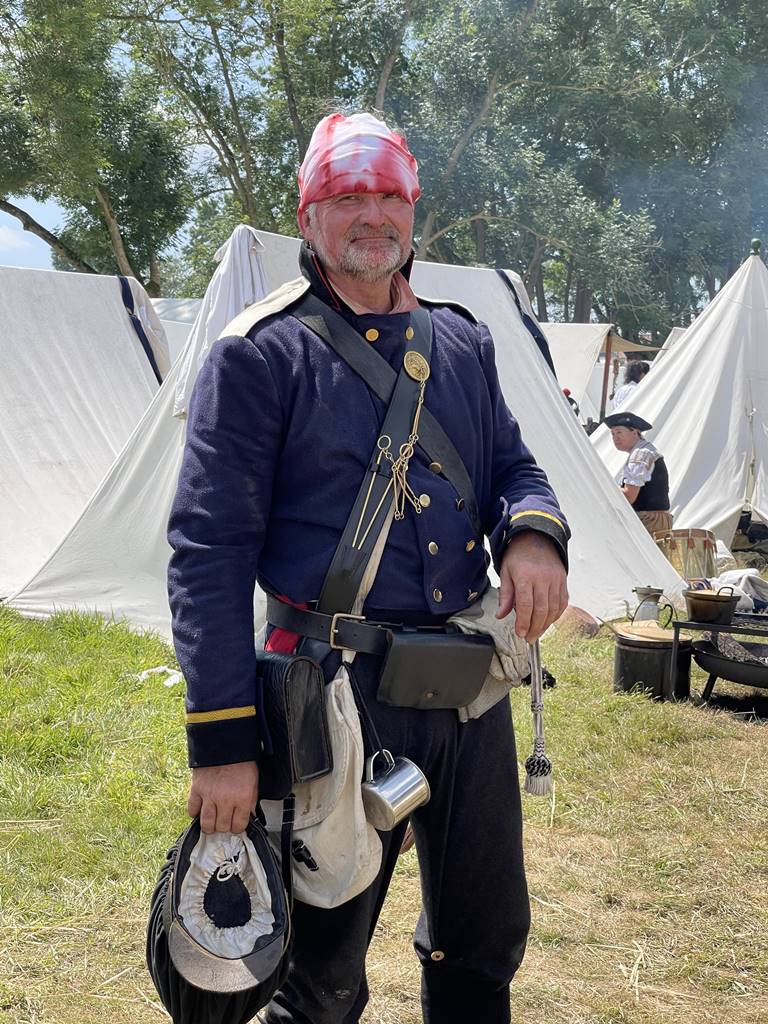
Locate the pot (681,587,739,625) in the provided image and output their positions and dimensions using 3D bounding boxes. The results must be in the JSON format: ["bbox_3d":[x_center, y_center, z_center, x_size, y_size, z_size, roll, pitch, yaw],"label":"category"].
[{"bbox_3d":[1.449,0.415,8.400,0.250,0.150,0.250,2,4,0],"label":"pot"}]

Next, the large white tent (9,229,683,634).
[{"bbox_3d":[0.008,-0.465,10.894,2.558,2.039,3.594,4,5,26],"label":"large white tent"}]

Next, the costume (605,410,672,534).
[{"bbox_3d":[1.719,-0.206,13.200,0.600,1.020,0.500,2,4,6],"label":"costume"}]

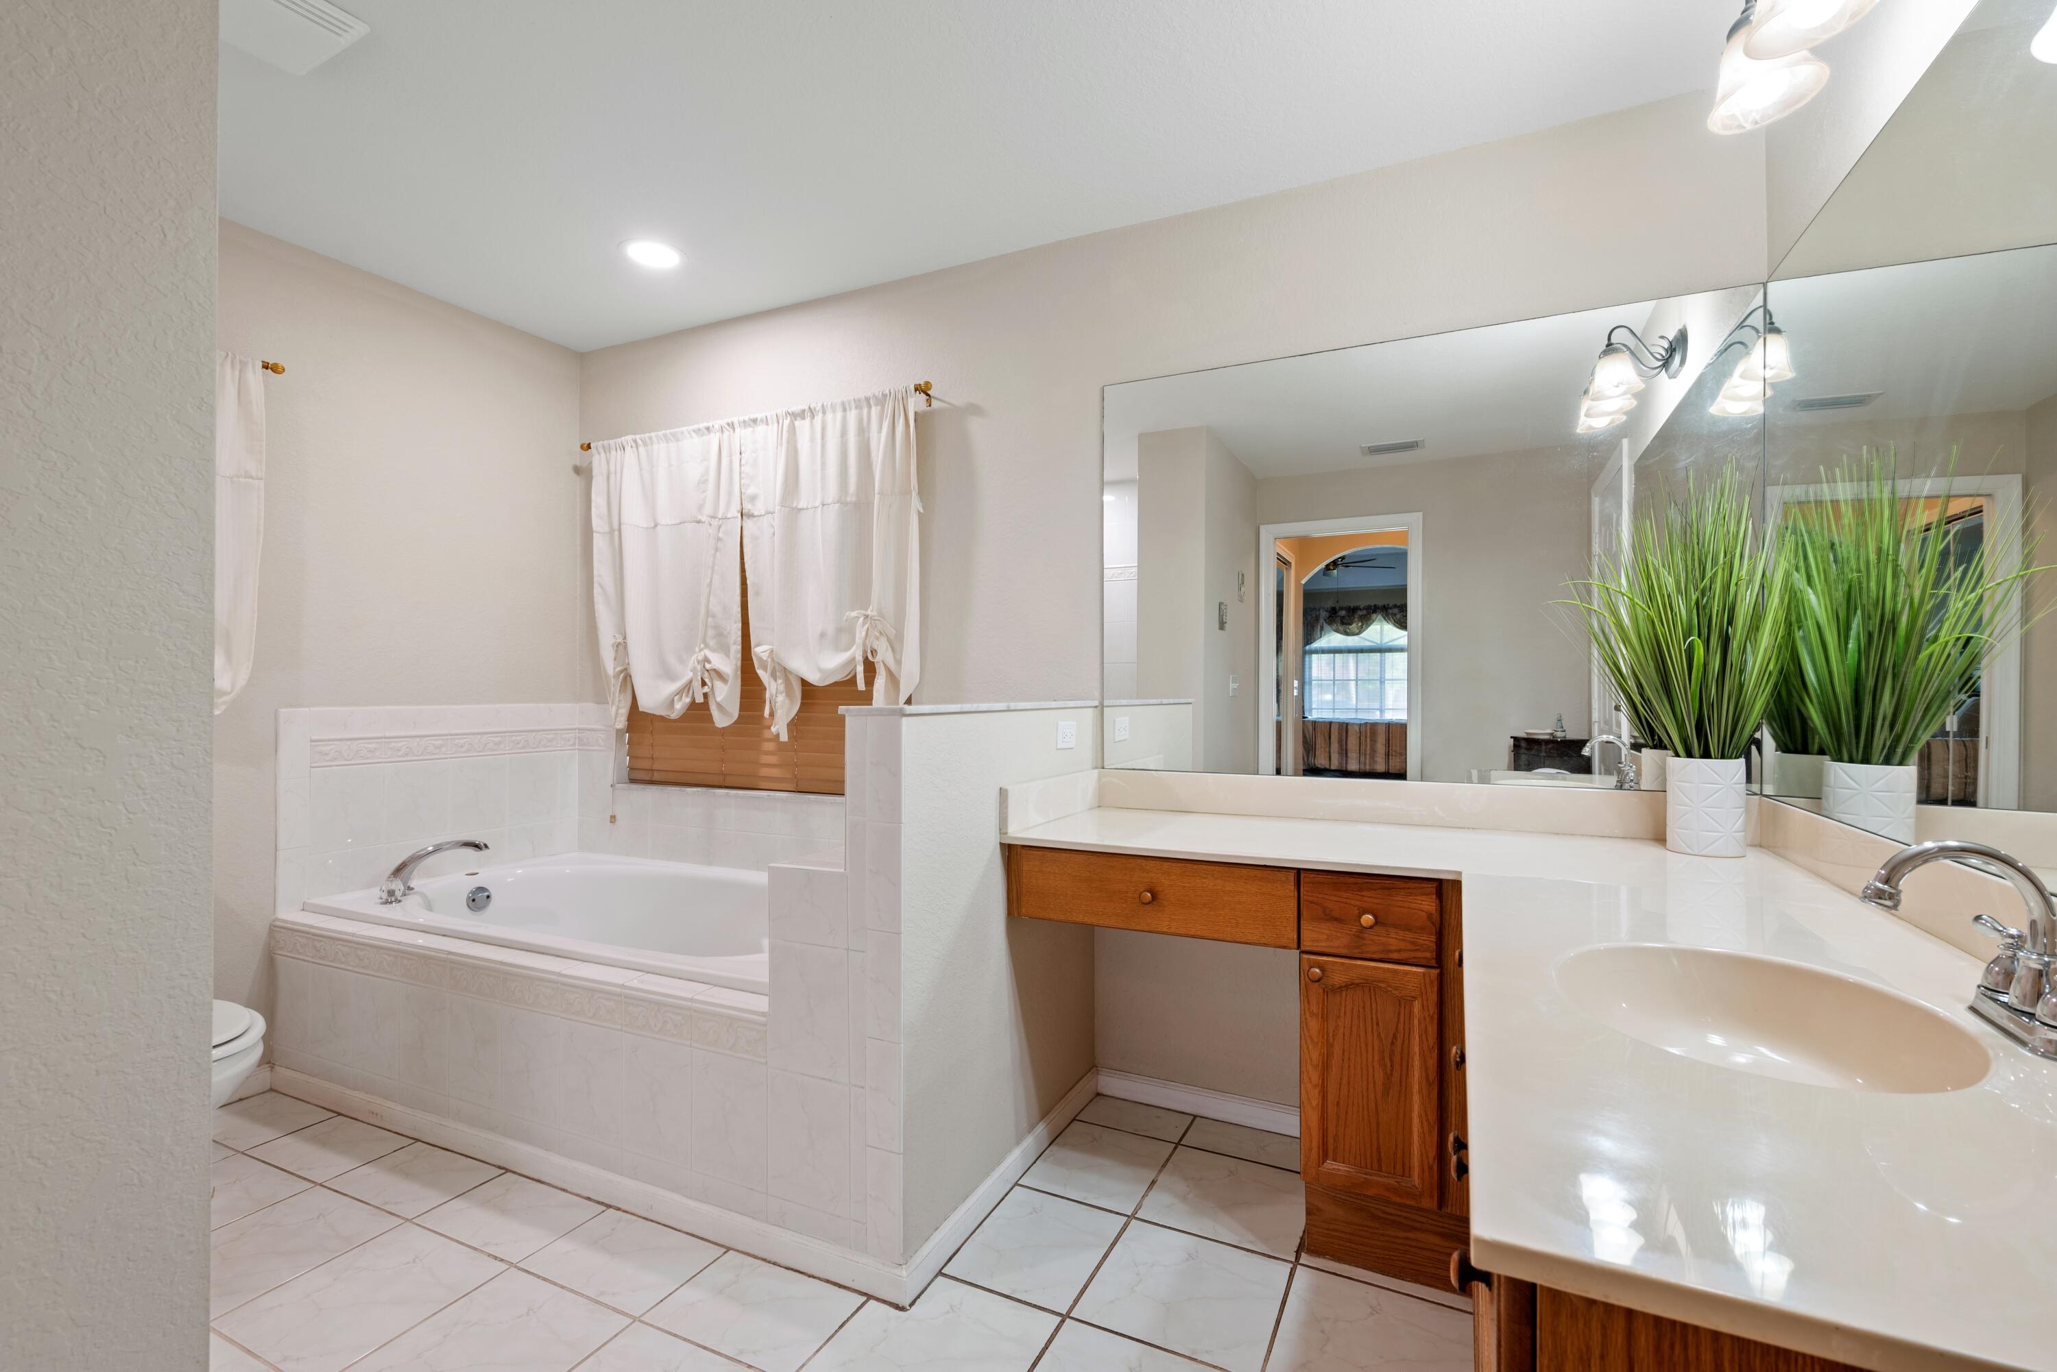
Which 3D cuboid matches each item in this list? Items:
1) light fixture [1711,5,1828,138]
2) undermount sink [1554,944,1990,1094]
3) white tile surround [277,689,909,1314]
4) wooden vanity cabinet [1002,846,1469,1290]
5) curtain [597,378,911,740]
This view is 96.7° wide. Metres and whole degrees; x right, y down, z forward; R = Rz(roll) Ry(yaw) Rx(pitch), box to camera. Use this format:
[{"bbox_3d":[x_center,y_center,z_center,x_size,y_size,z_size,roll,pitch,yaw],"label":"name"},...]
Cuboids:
[{"bbox_3d":[1.070,-0.919,1.337,0.139,0.152,0.139,0,0,25],"label":"light fixture"},{"bbox_3d":[0.757,0.405,0.968,0.350,0.143,0.459,0,0,25],"label":"undermount sink"},{"bbox_3d":[-0.966,0.591,2.548,2.111,1.086,0.977,0,0,25],"label":"white tile surround"},{"bbox_3d":[0.489,0.740,2.075,0.922,0.778,0.579,0,0,25],"label":"wooden vanity cabinet"},{"bbox_3d":[-0.955,-0.355,3.010,1.403,1.056,0.101,0,0,25],"label":"curtain"}]

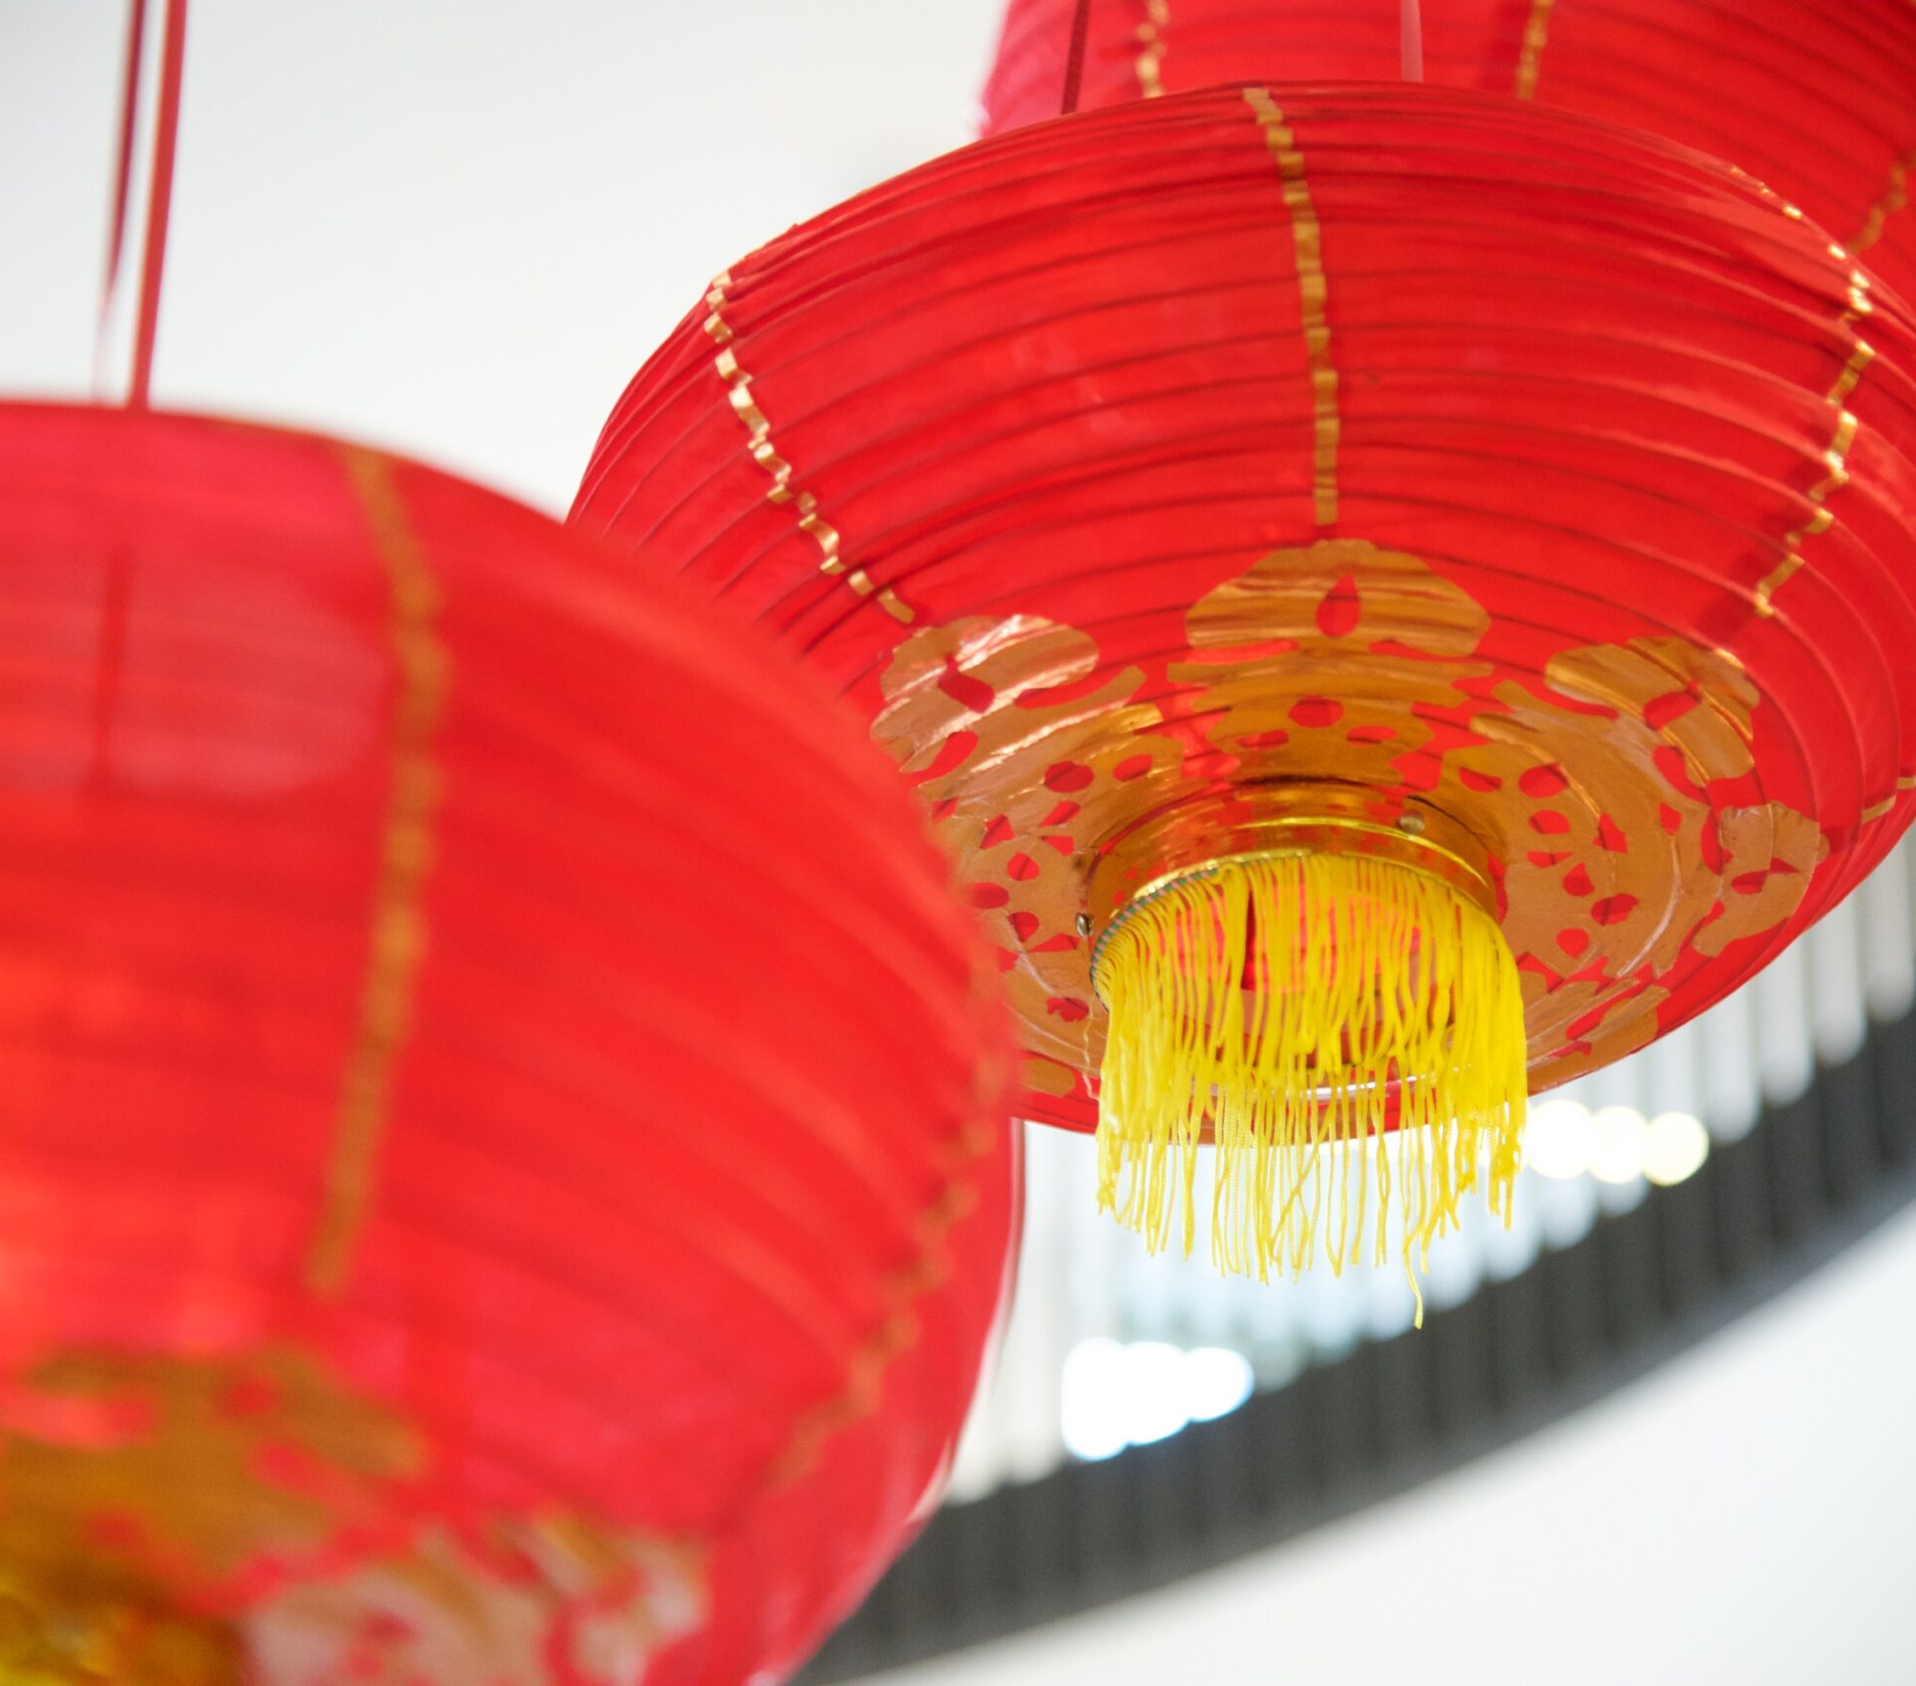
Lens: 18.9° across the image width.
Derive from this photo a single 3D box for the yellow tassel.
[{"bbox_3d":[0.097,0.065,1.596,0.118,0.075,0.118,0,-32,0],"label":"yellow tassel"}]

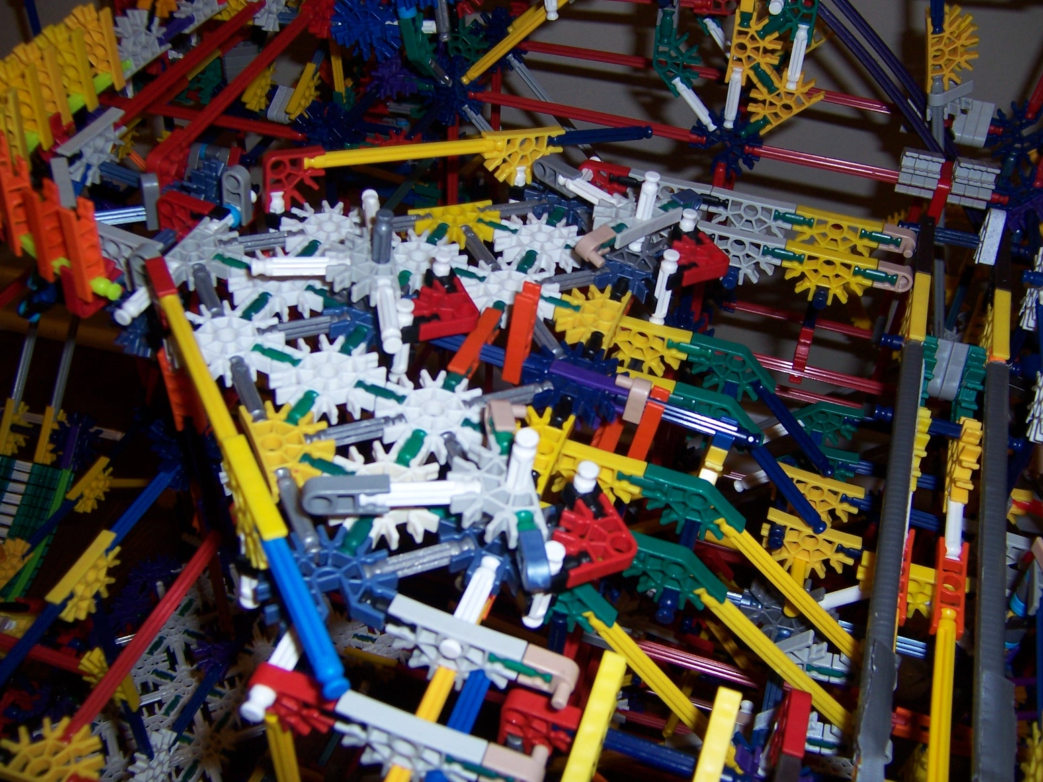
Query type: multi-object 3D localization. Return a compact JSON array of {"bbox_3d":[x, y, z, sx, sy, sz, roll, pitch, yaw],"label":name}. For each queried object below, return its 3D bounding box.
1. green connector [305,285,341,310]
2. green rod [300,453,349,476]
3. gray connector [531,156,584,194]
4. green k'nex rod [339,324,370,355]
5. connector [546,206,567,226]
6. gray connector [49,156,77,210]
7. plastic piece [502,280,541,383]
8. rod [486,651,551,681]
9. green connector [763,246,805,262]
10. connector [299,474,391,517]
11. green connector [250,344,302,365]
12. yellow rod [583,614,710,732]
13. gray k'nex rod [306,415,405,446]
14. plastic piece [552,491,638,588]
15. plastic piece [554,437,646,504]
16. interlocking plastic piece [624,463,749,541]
[{"bbox_3d":[-0.070,-0.033,0.362,0.017,0.006,0.006,19,42,9],"label":"green connector"},{"bbox_3d":[-0.059,0.025,0.302,0.017,0.006,0.006,19,42,9],"label":"green rod"},{"bbox_3d":[0.015,-0.091,0.420,0.023,0.009,0.006,30,38,27],"label":"gray connector"},{"bbox_3d":[-0.057,-0.016,0.340,0.006,0.006,0.017,19,42,9],"label":"green k'nex rod"},{"bbox_3d":[0.014,-0.073,0.417,0.017,0.006,0.006,19,43,9],"label":"connector"},{"bbox_3d":[-0.187,-0.085,0.406,0.006,0.024,0.010,-14,42,-22],"label":"gray connector"},{"bbox_3d":[0.000,-0.020,0.338,0.006,0.037,0.009,19,42,8],"label":"plastic piece"},{"bbox_3d":[0.000,0.070,0.257,0.017,0.006,0.006,19,42,9],"label":"rod"},{"bbox_3d":[0.108,-0.056,0.410,0.017,0.006,0.006,12,34,11],"label":"green connector"},{"bbox_3d":[-0.046,0.029,0.263,0.024,0.009,0.006,-3,44,-15],"label":"connector"},{"bbox_3d":[-0.080,-0.010,0.327,0.017,0.006,0.006,19,42,9],"label":"green connector"},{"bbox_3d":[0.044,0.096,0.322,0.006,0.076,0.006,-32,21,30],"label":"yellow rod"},{"bbox_3d":[-0.053,0.013,0.317,0.033,0.006,0.006,-13,47,-24],"label":"gray k'nex rod"},{"bbox_3d":[0.019,0.042,0.284,0.023,0.006,0.023,-12,52,-29],"label":"plastic piece"},{"bbox_3d":[0.022,0.030,0.339,0.037,0.024,0.006,15,42,13],"label":"plastic piece"},{"bbox_3d":[0.053,0.036,0.318,0.035,0.021,0.006,15,42,12],"label":"interlocking plastic piece"}]

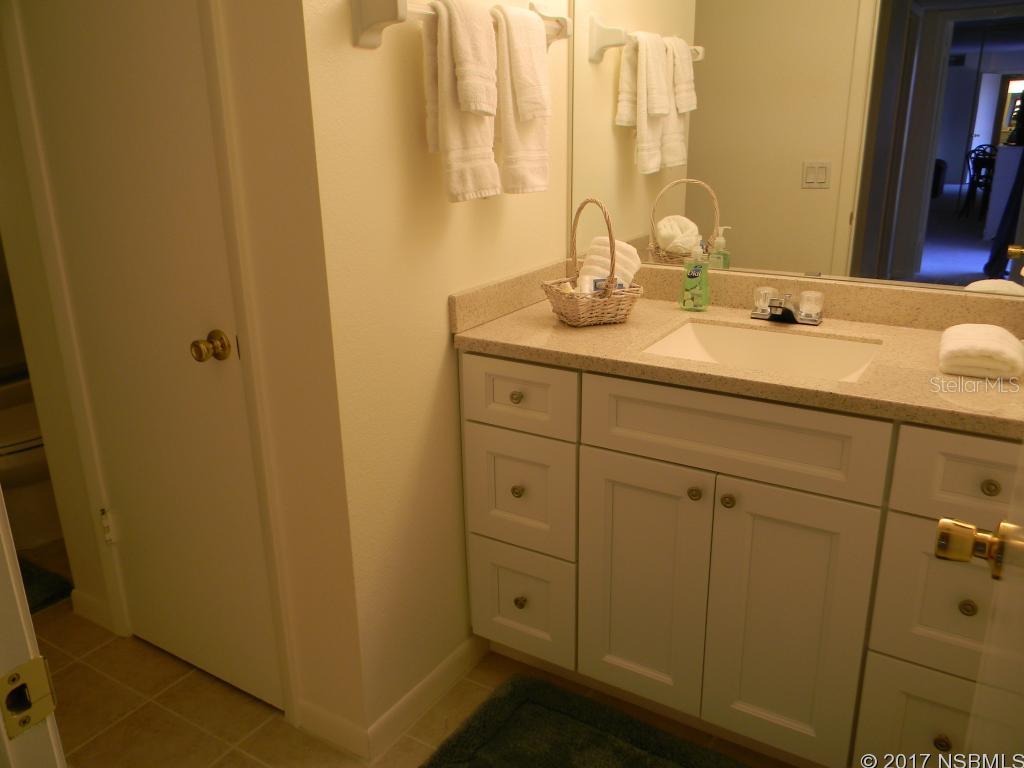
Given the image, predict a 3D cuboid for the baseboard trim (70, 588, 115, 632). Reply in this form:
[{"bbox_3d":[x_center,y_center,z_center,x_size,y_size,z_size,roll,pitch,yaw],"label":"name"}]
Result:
[{"bbox_3d":[-1.175,0.634,2.331,0.195,0.084,0.015,10,21,31],"label":"baseboard trim"}]

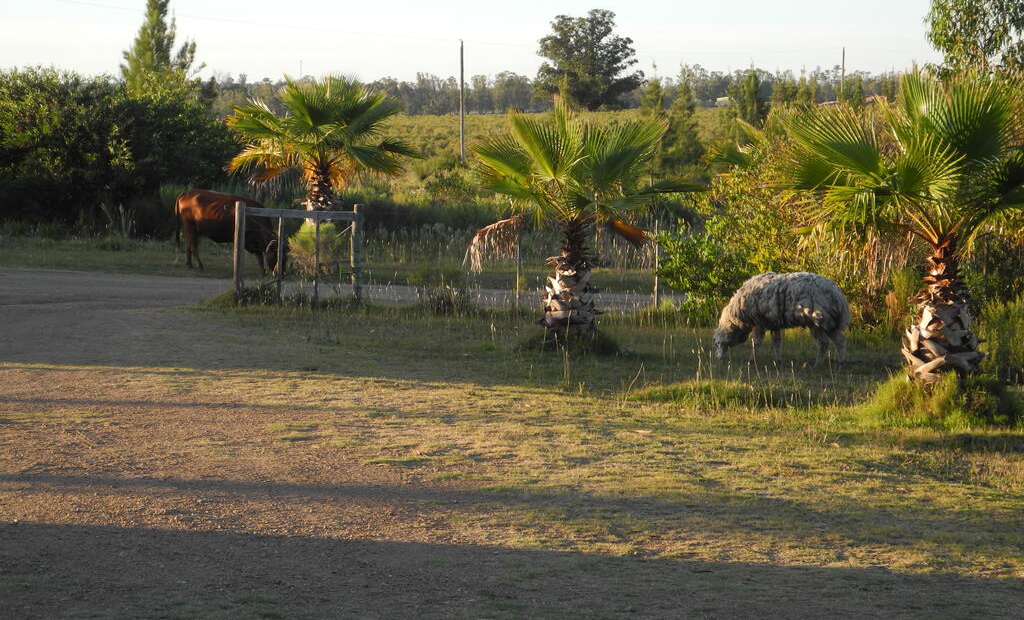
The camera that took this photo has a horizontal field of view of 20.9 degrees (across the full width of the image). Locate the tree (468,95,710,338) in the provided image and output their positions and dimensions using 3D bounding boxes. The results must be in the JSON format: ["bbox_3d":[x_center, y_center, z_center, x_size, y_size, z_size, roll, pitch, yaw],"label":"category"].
[{"bbox_3d":[0.740,-0.935,27.913,2.380,2.370,2.300,0,4,0],"label":"tree"}]

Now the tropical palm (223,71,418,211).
[{"bbox_3d":[-2.644,-1.910,38.700,2.700,2.725,2.600,0,4,0],"label":"tropical palm"}]

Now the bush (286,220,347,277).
[{"bbox_3d":[-2.609,-0.831,37.272,0.800,0.765,0.750,0,4,0],"label":"bush"}]

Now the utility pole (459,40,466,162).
[{"bbox_3d":[-2.848,-11.885,159.736,0.220,7.161,0.220,0,4,0],"label":"utility pole"}]

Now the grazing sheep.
[{"bbox_3d":[2.345,0.082,24.171,1.200,0.786,0.480,1,4,16],"label":"grazing sheep"}]

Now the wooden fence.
[{"bbox_3d":[-2.495,-0.676,32.457,1.550,1.157,0.160,1,4,12],"label":"wooden fence"}]

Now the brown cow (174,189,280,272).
[{"bbox_3d":[-3.942,-1.100,38.756,1.750,1.185,0.550,2,5,28],"label":"brown cow"}]

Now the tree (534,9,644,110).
[{"bbox_3d":[11.148,-35.686,399.441,15.800,15.168,14.500,0,4,0],"label":"tree"}]

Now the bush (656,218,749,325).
[{"bbox_3d":[2.063,-0.411,29.758,1.050,1.136,1.000,0,4,0],"label":"bush"}]

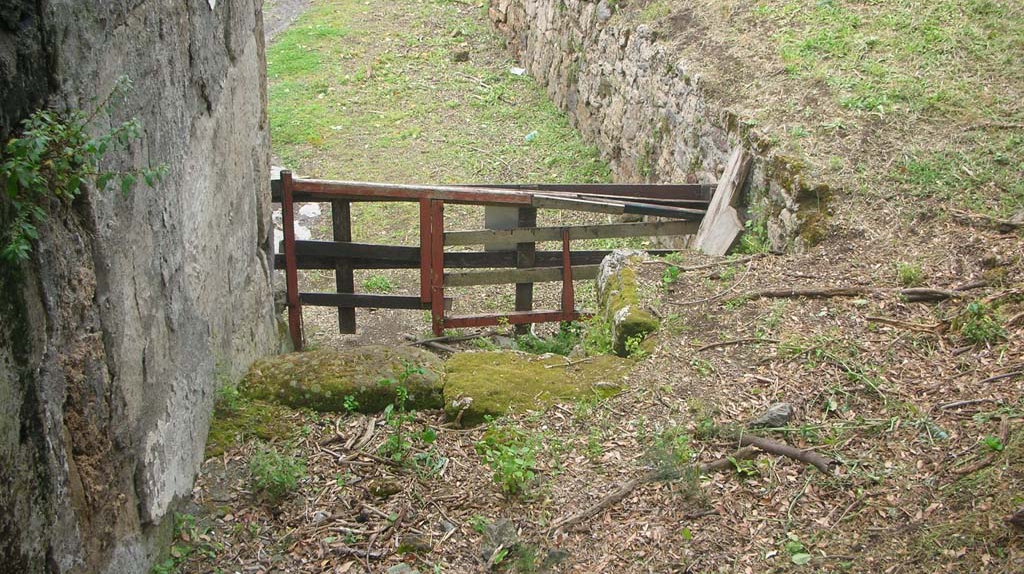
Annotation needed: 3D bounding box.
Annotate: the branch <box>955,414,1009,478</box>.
[{"bbox_3d":[1.909,0.650,4.250,0.200,0.080,0.310,10,29,15],"label":"branch"}]

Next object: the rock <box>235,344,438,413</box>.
[{"bbox_3d":[-0.863,0.458,5.375,1.040,0.190,0.380,1,28,-1],"label":"rock"}]

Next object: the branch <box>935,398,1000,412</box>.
[{"bbox_3d":[1.990,0.500,4.513,0.260,0.030,0.050,-9,26,12],"label":"branch"}]

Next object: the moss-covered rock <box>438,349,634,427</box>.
[{"bbox_3d":[0.120,0.491,5.344,0.930,0.200,0.430,1,28,-1],"label":"moss-covered rock"}]

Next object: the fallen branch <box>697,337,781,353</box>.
[{"bbox_3d":[1.167,0.285,5.356,0.420,0.030,0.060,-6,25,19],"label":"fallen branch"}]

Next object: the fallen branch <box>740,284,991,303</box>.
[{"bbox_3d":[1.831,0.021,5.466,1.224,0.070,0.120,0,25,27],"label":"fallen branch"}]

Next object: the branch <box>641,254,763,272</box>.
[{"bbox_3d":[1.136,-0.168,6.213,0.751,0.040,0.130,-1,25,27],"label":"branch"}]

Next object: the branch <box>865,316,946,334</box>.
[{"bbox_3d":[1.951,0.167,5.148,0.407,0.040,0.080,9,27,40],"label":"branch"}]

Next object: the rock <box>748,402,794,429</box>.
[{"bbox_3d":[1.186,0.577,4.730,0.190,0.080,0.120,-11,31,-22],"label":"rock"}]

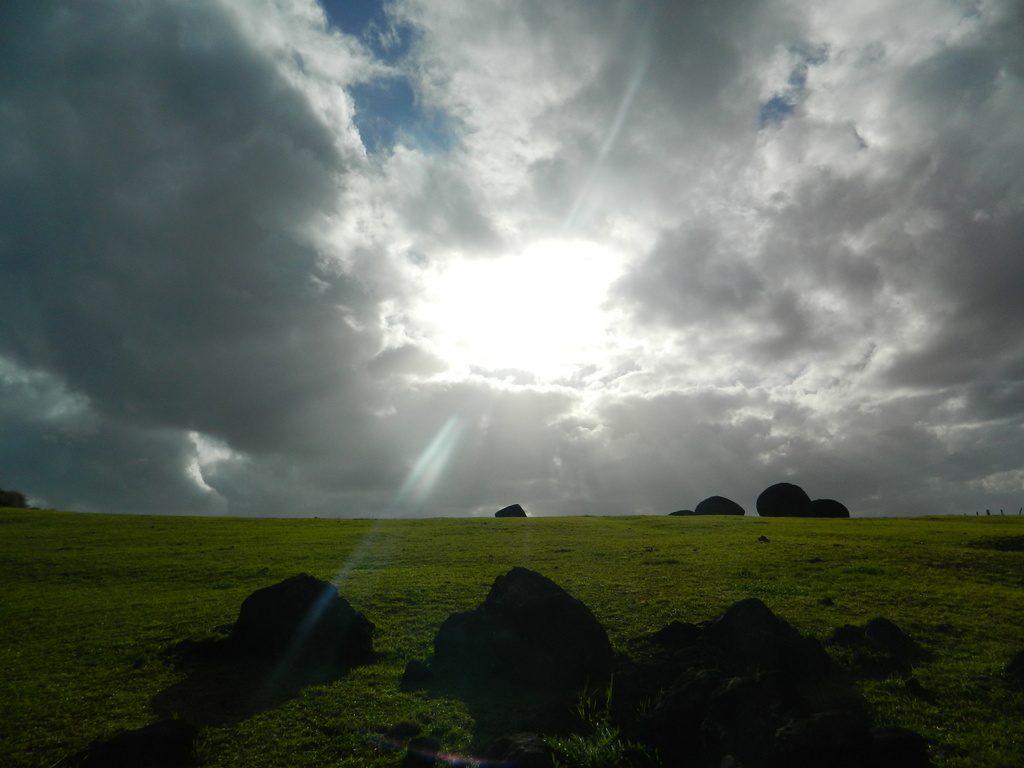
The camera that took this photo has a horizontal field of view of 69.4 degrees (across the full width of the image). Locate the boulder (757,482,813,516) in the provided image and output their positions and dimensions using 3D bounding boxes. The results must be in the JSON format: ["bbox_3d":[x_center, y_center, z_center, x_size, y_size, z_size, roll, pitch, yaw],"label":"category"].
[{"bbox_3d":[10.686,4.618,29.000,2.200,1.470,2.000,0,-10,0],"label":"boulder"}]

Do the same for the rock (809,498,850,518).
[{"bbox_3d":[12.759,5.122,30.000,1.950,0.910,1.700,0,-10,0],"label":"rock"}]

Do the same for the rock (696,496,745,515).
[{"bbox_3d":[7.876,4.676,28.000,1.930,0.830,1.600,0,-11,0],"label":"rock"}]

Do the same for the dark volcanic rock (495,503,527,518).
[{"bbox_3d":[-0.037,4.664,27.000,1.170,0.570,1.000,0,-11,0],"label":"dark volcanic rock"}]

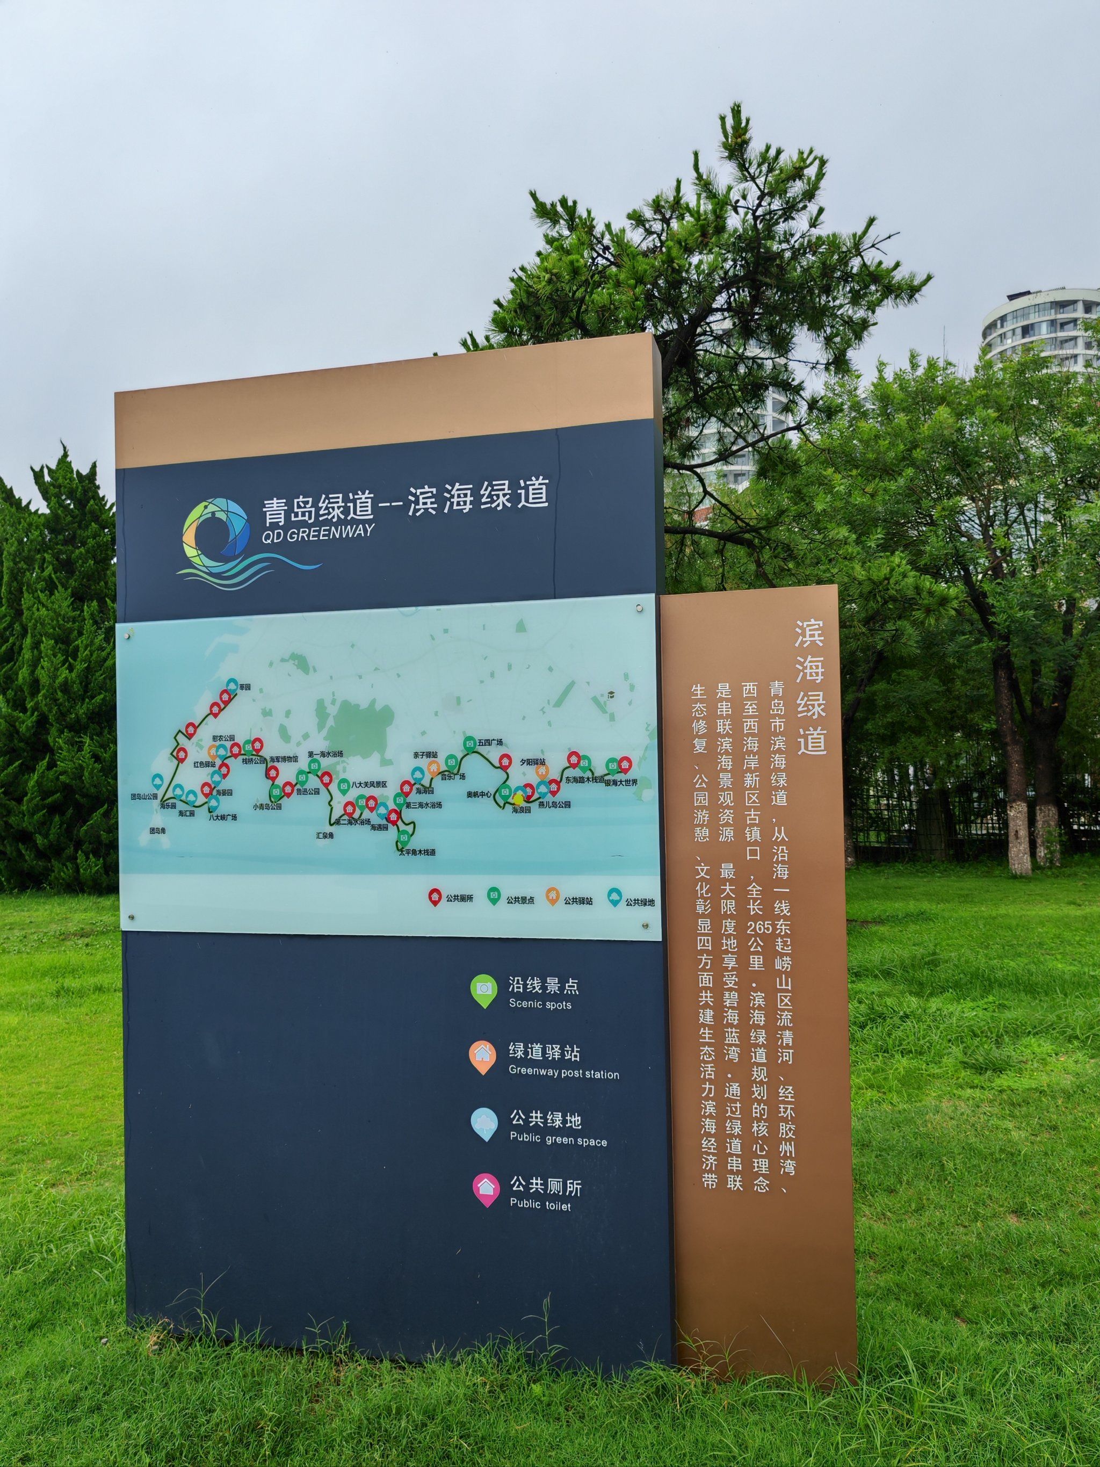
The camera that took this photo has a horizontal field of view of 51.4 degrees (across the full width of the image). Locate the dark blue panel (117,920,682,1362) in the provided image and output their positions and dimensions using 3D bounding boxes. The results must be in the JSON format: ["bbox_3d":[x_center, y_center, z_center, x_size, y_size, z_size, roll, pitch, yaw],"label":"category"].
[{"bbox_3d":[-0.409,1.011,2.914,1.450,1.012,0.129,-1,-1,14],"label":"dark blue panel"}]

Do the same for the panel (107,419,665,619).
[{"bbox_3d":[-0.437,-0.515,2.940,1.450,0.417,0.129,-1,-1,14],"label":"panel"}]

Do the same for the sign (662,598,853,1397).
[{"bbox_3d":[0.497,0.578,2.729,0.416,1.829,0.084,-1,-1,14],"label":"sign"}]

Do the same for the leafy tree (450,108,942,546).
[{"bbox_3d":[1.118,-1.680,9.029,3.900,6.585,3.700,-1,-1,0],"label":"leafy tree"}]

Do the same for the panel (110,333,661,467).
[{"bbox_3d":[-0.443,-0.826,2.946,1.450,0.206,0.129,-1,-1,14],"label":"panel"}]

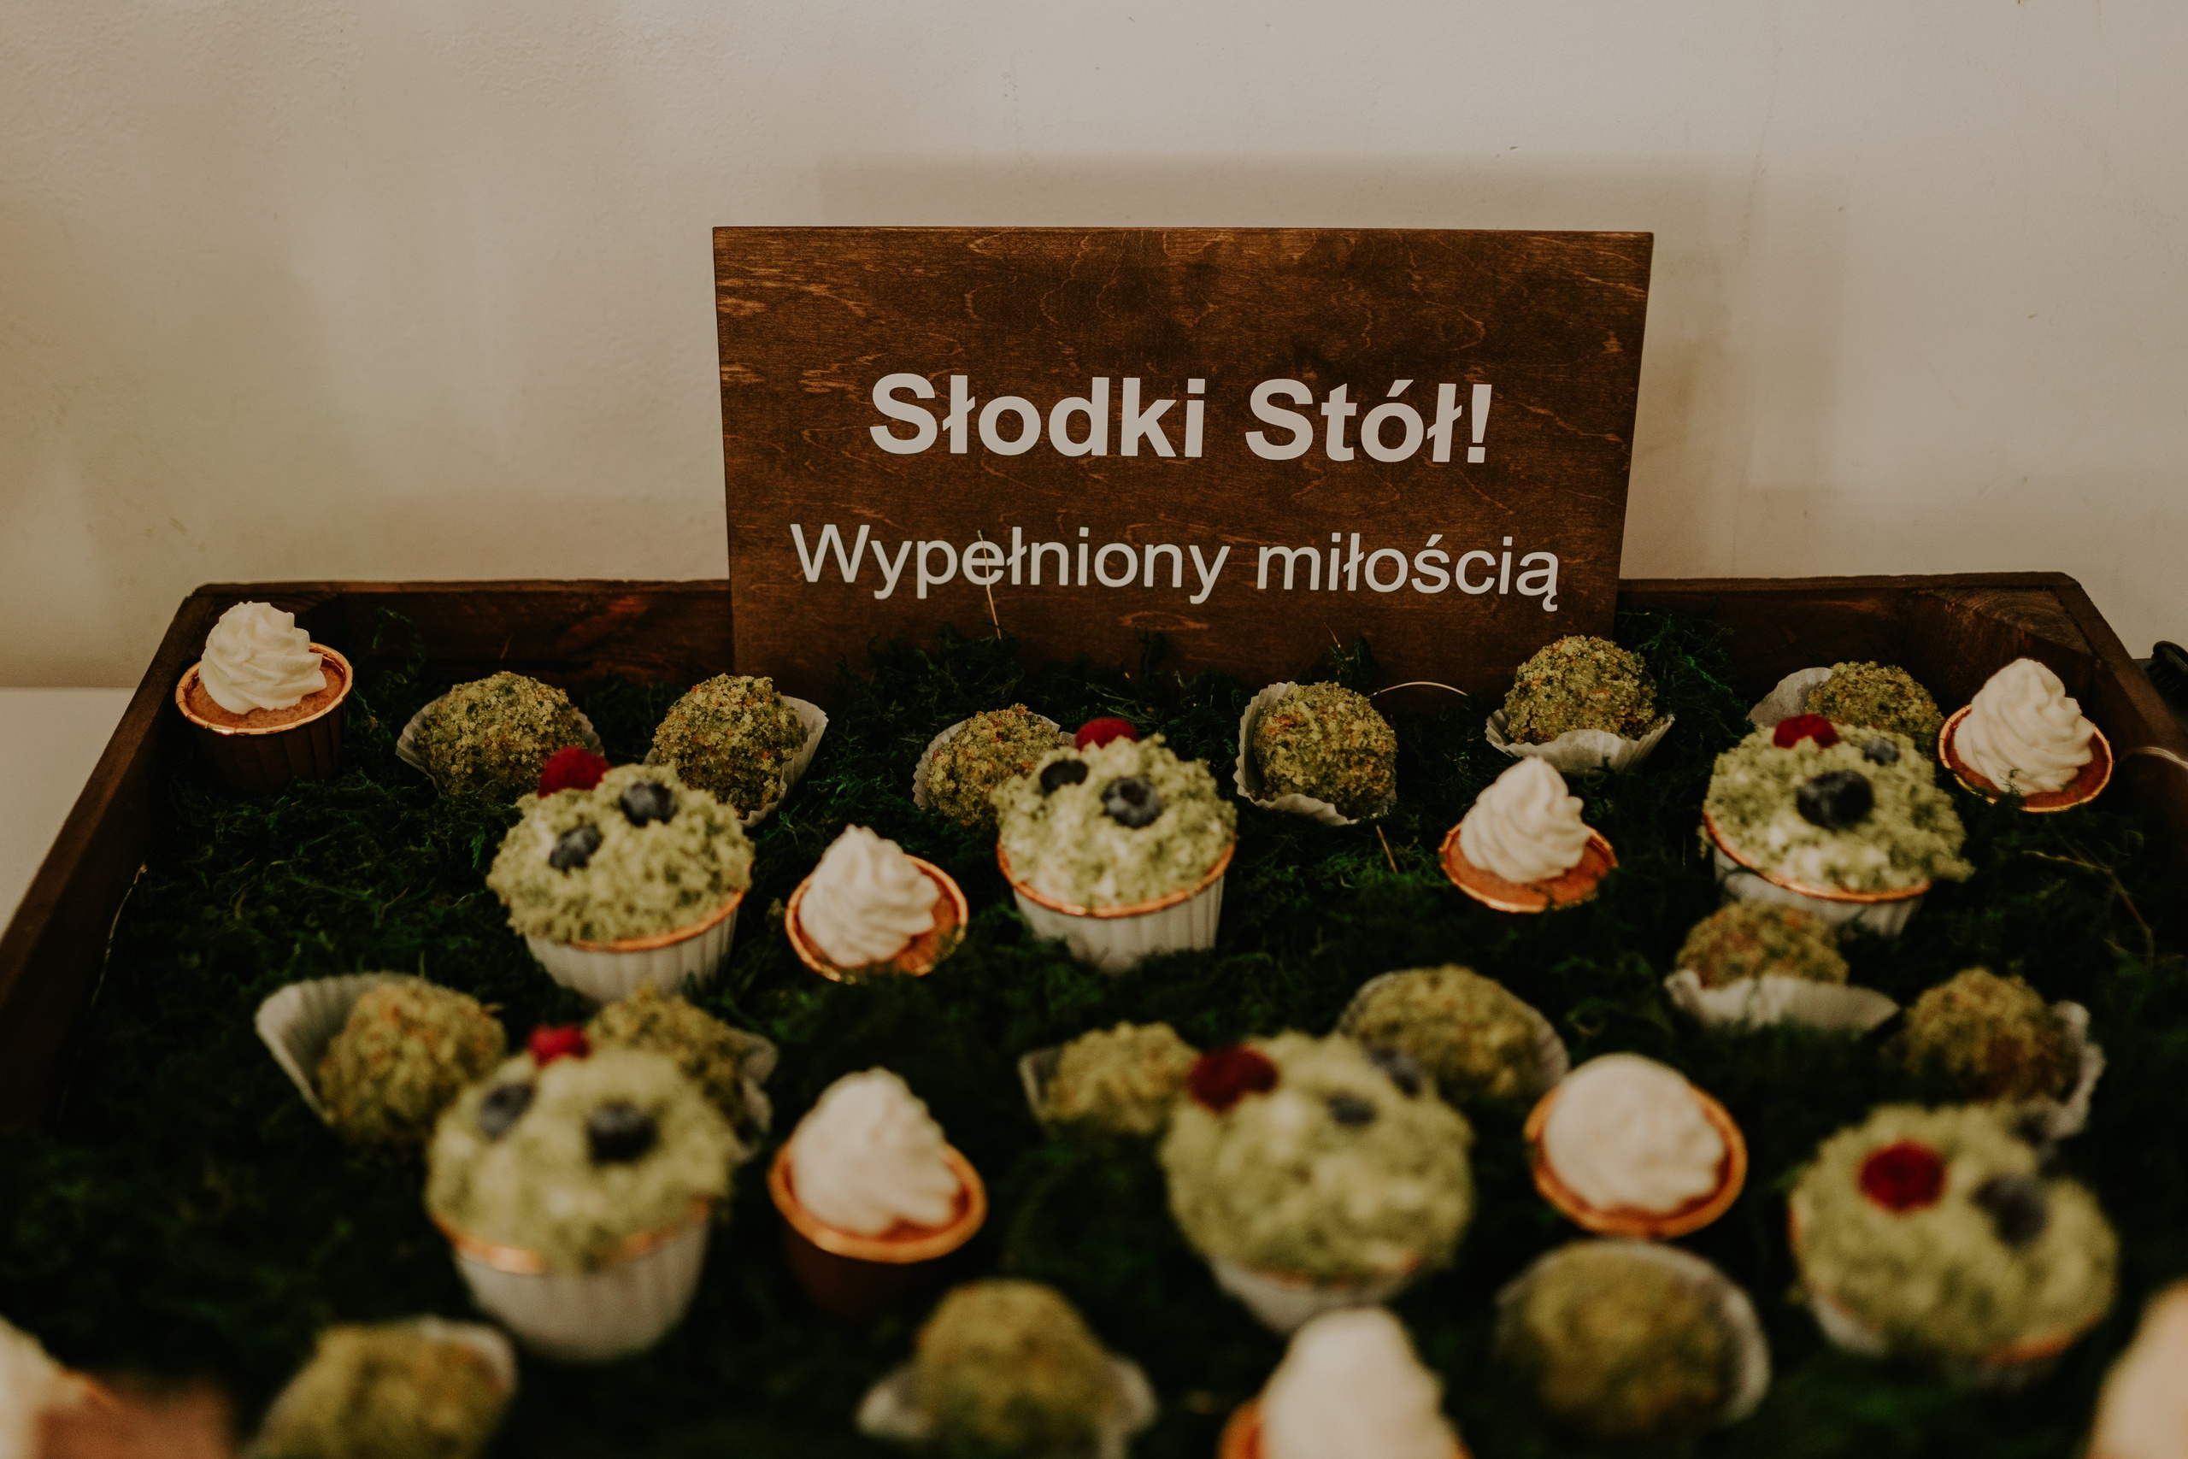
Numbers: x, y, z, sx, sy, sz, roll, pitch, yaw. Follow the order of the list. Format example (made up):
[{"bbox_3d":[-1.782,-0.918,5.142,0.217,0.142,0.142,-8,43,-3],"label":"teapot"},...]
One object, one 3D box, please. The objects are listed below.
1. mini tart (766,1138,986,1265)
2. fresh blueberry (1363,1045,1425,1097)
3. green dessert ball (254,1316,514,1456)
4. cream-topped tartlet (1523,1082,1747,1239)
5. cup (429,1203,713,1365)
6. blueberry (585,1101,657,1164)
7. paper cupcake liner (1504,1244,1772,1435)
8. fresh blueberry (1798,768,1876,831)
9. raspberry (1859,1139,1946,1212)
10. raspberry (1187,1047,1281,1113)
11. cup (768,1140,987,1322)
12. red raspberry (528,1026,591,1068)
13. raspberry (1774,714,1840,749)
[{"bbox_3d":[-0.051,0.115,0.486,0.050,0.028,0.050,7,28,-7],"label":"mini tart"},{"bbox_3d":[0.071,0.081,0.502,0.015,0.013,0.015,0,39,0],"label":"fresh blueberry"},{"bbox_3d":[-0.149,0.149,0.450,0.055,0.027,0.055,0,38,0],"label":"green dessert ball"},{"bbox_3d":[0.127,0.107,0.499,0.050,0.028,0.050,-3,38,2],"label":"cream-topped tartlet"},{"bbox_3d":[-0.110,0.111,0.469,0.064,0.038,0.064,-2,33,-1],"label":"cup"},{"bbox_3d":[-0.107,0.091,0.480,0.016,0.013,0.016,0,39,0],"label":"blueberry"},{"bbox_3d":[0.118,0.138,0.472,0.059,0.026,0.052,0,39,0],"label":"paper cupcake liner"},{"bbox_3d":[0.199,0.019,0.572,0.020,0.015,0.019,0,39,0],"label":"fresh blueberry"},{"bbox_3d":[0.163,0.090,0.428,0.018,0.017,0.018,-1,38,-1],"label":"raspberry"},{"bbox_3d":[0.032,0.083,0.495,0.021,0.017,0.020,0,39,0],"label":"raspberry"},{"bbox_3d":[-0.051,0.117,0.500,0.051,0.033,0.051,4,39,-4],"label":"cup"},{"bbox_3d":[-0.120,0.072,0.475,0.016,0.015,0.016,-1,38,-1],"label":"red raspberry"},{"bbox_3d":[0.203,0.004,0.607,0.019,0.016,0.019,0,39,0],"label":"raspberry"}]

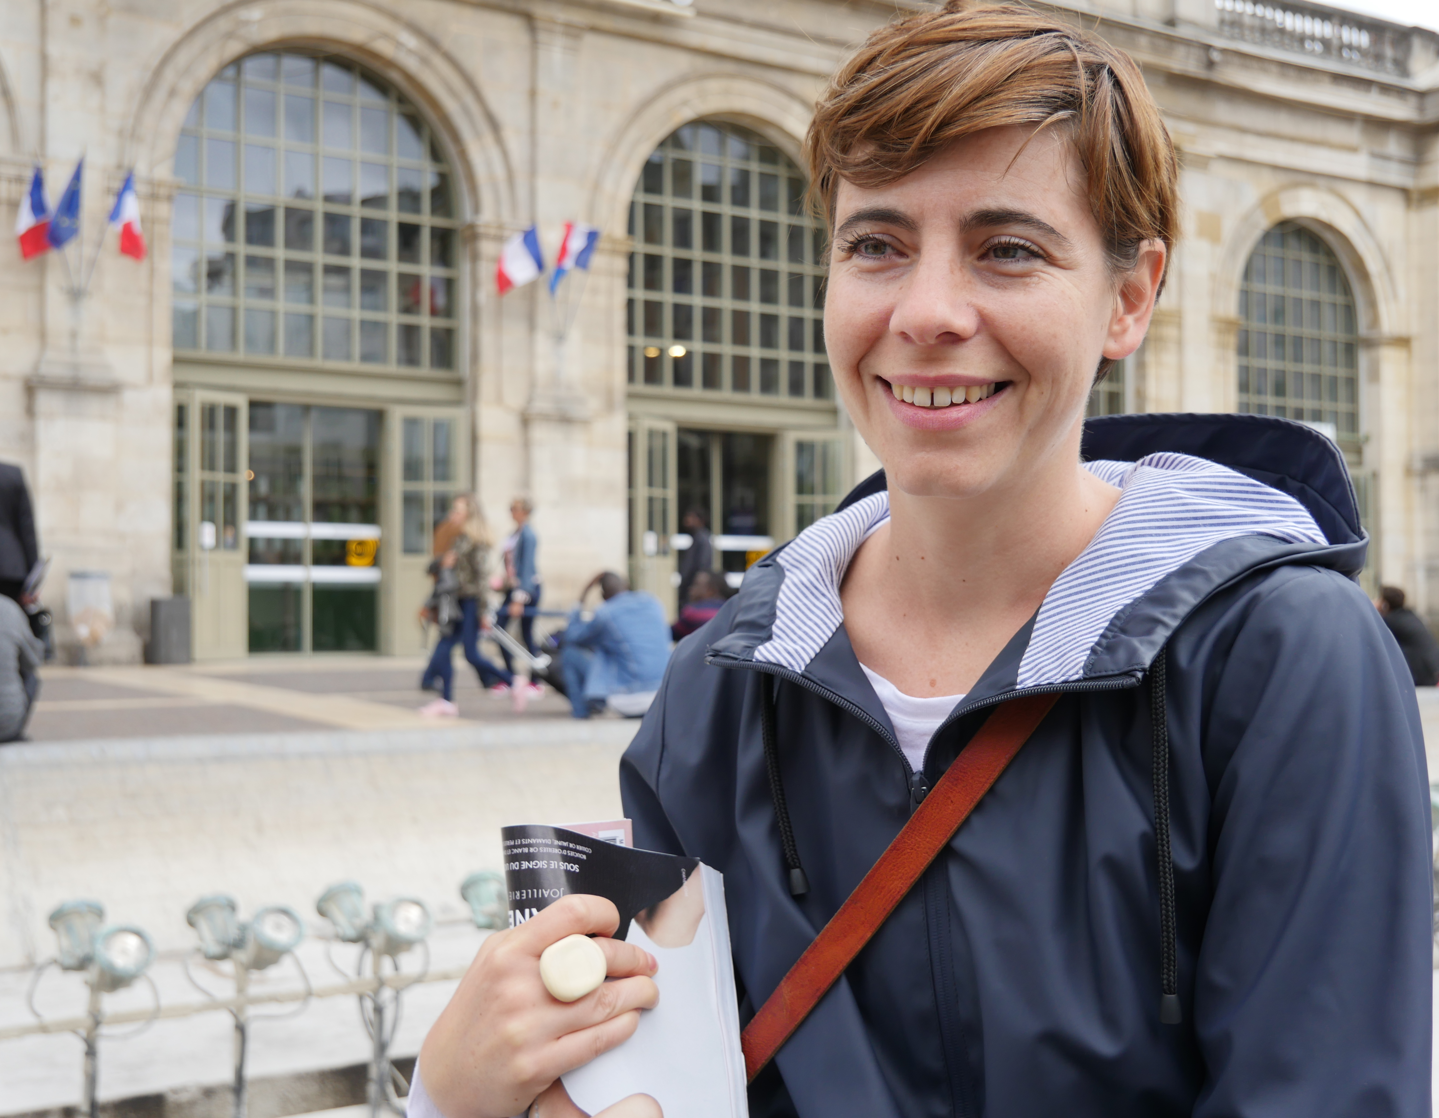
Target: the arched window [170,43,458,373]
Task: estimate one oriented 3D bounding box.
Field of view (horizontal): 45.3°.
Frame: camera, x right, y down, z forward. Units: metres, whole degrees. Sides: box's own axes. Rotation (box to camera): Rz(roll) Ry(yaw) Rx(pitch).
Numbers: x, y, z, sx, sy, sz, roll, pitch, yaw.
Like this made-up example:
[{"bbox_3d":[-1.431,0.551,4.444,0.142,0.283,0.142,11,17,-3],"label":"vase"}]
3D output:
[{"bbox_3d":[-4.941,-4.307,21.194,3.780,3.870,0.280,1,-2,-33],"label":"arched window"}]

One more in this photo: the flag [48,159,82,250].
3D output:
[{"bbox_3d":[-7.018,-3.803,18.471,0.370,0.970,0.250,1,-2,-33],"label":"flag"}]

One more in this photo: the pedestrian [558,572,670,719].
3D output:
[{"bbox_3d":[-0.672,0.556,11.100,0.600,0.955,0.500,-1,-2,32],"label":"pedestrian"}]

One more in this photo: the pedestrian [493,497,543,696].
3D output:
[{"bbox_3d":[-1.691,0.304,14.500,0.420,1.657,0.440,0,-1,-21],"label":"pedestrian"}]

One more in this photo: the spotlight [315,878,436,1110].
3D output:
[{"bbox_3d":[-0.901,1.161,4.500,0.270,0.620,0.200,1,-2,-27],"label":"spotlight"}]

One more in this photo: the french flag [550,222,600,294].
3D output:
[{"bbox_3d":[-1.843,-3.812,21.812,0.560,0.900,0.270,1,-2,-33],"label":"french flag"}]

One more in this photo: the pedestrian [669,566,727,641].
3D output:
[{"bbox_3d":[-0.083,0.562,11.700,0.620,0.974,0.520,-1,-2,25],"label":"pedestrian"}]

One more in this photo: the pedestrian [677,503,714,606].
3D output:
[{"bbox_3d":[-0.251,0.312,18.100,0.400,1.750,0.460,0,-1,-12],"label":"pedestrian"}]

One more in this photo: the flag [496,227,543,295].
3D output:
[{"bbox_3d":[-2.488,-3.703,21.393,0.530,0.860,0.250,1,-2,-33],"label":"flag"}]

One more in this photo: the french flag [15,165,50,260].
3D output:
[{"bbox_3d":[-7.276,-3.681,18.302,0.420,1.020,0.270,1,-2,-33],"label":"french flag"}]

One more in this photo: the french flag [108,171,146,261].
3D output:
[{"bbox_3d":[-6.476,-3.747,18.820,0.380,0.970,0.250,1,-2,-33],"label":"french flag"}]

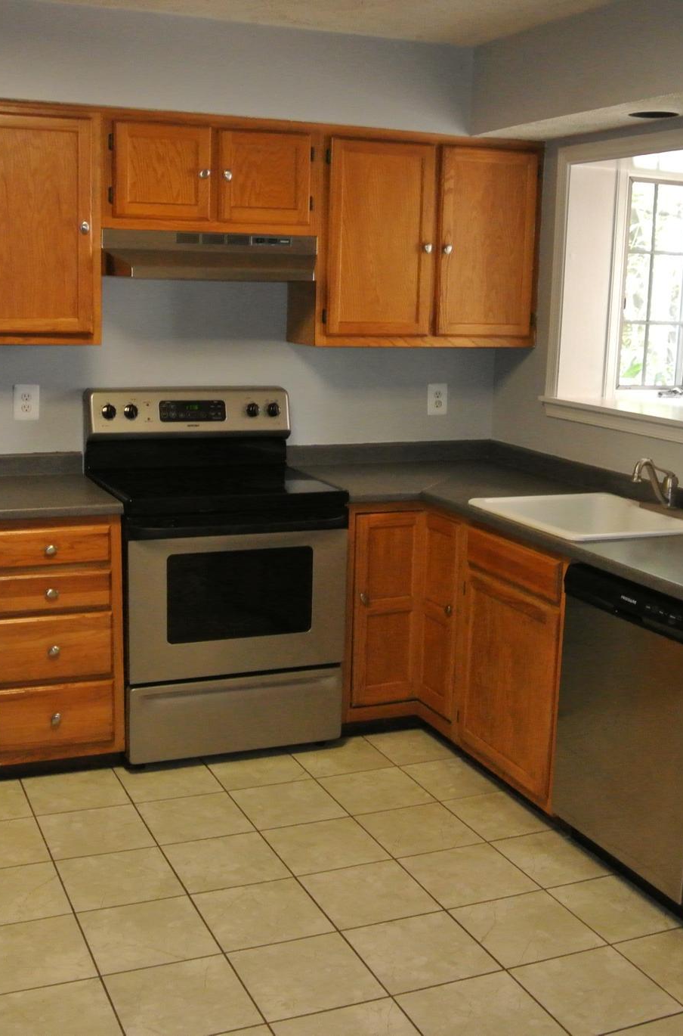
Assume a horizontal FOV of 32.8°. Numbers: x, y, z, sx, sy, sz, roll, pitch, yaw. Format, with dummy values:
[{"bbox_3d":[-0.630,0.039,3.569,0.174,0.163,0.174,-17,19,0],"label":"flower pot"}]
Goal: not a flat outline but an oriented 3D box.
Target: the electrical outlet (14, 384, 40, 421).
[{"bbox_3d":[-1.110,-0.409,4.114,0.083,0.123,0.010,-3,11,-23],"label":"electrical outlet"}]

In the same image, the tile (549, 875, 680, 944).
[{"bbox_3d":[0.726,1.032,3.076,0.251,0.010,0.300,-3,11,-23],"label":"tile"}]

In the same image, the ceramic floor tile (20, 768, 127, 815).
[{"bbox_3d":[-0.855,0.886,3.740,0.305,0.012,0.295,-3,12,-23],"label":"ceramic floor tile"}]

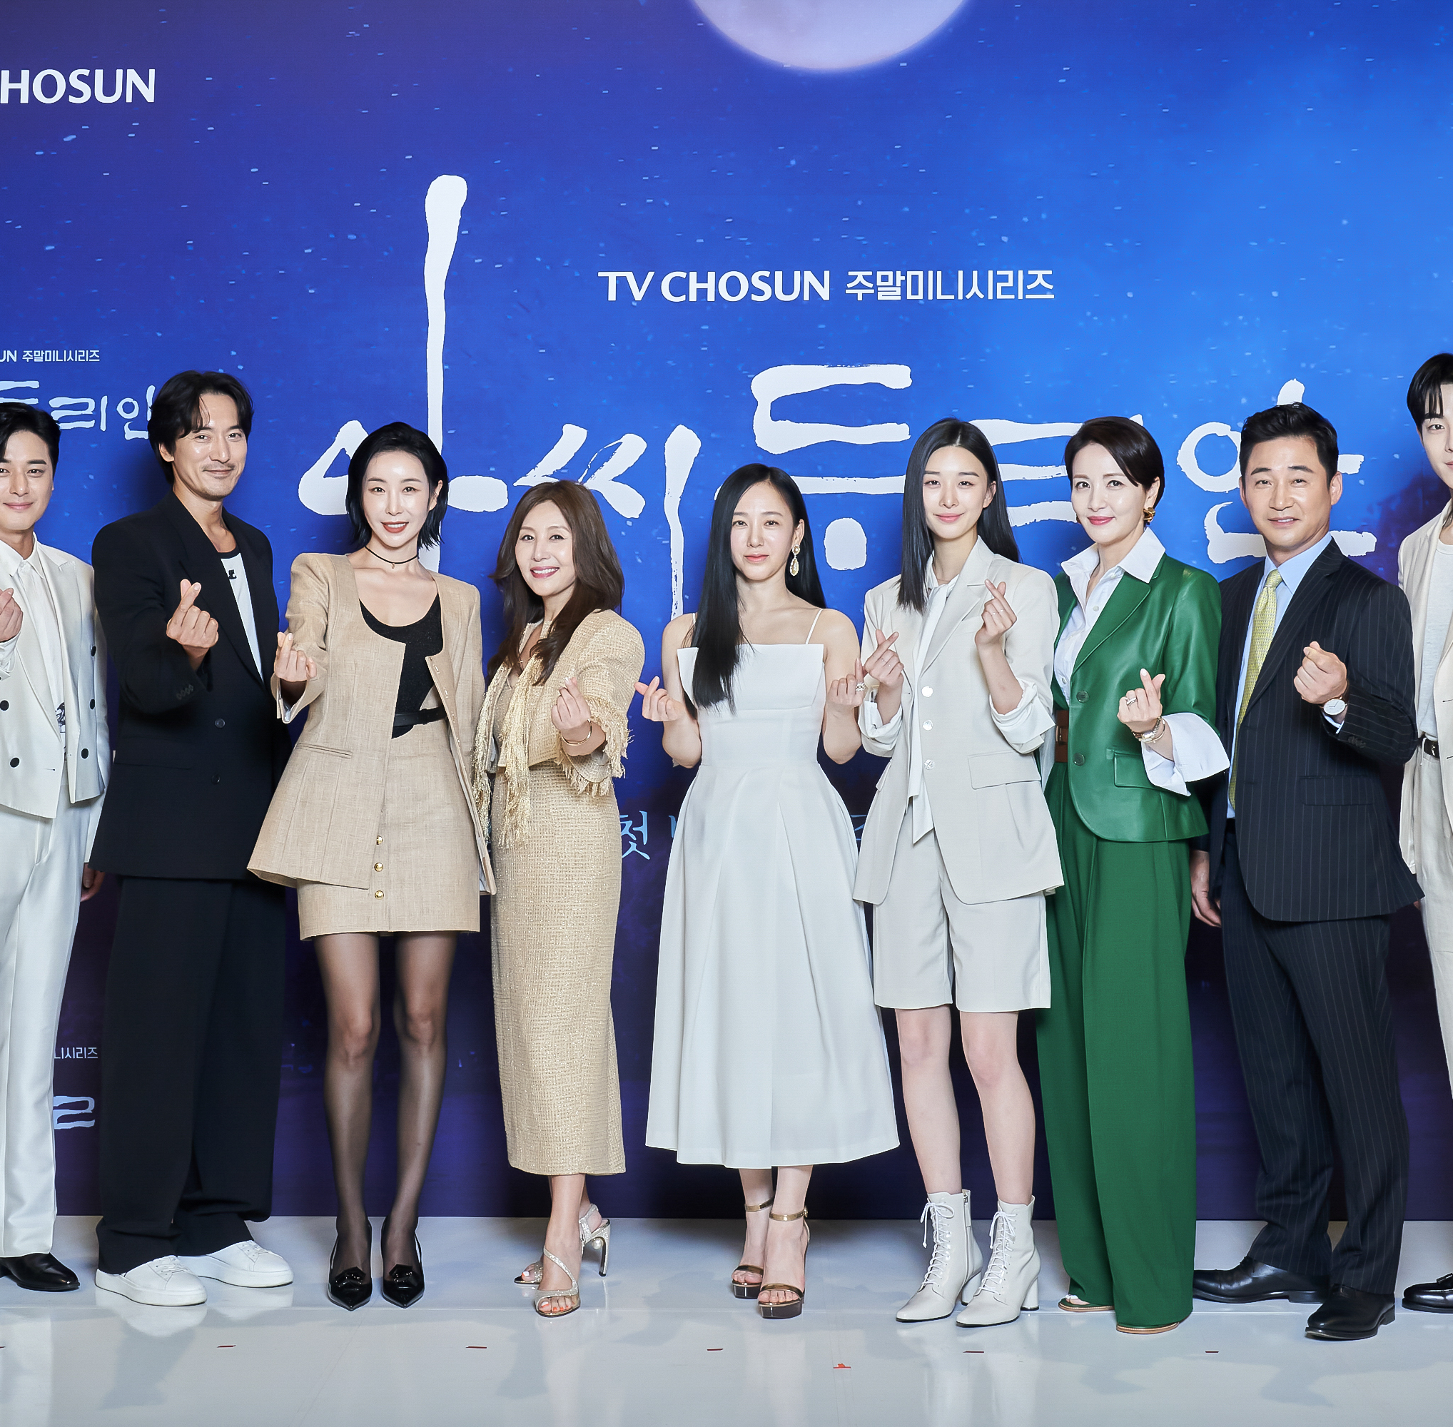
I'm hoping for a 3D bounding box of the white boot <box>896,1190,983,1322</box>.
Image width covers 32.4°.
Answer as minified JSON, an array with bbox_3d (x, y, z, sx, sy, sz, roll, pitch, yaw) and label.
[{"bbox_3d":[0.424,1.073,4.960,0.100,0.235,0.250,1,1,41],"label":"white boot"}]

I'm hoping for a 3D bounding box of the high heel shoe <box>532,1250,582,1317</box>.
[{"bbox_3d":[-0.335,1.107,4.952,0.090,0.135,0.215,0,-2,-2],"label":"high heel shoe"}]

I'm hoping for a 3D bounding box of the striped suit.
[{"bbox_3d":[1.145,0.395,4.930,0.480,1.460,0.360,1,1,38],"label":"striped suit"}]

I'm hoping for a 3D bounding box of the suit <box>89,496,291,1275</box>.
[{"bbox_3d":[-1.097,0.358,5.128,0.470,1.560,0.350,1,-2,-32],"label":"suit"}]

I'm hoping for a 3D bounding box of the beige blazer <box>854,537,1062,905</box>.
[{"bbox_3d":[0.444,0.015,4.899,0.430,0.710,0.310,-1,-2,18],"label":"beige blazer"}]

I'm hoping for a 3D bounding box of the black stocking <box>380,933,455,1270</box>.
[{"bbox_3d":[-0.628,0.790,5.110,0.150,0.700,0.170,0,1,-5],"label":"black stocking"}]

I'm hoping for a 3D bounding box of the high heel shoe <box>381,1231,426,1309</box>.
[{"bbox_3d":[-0.651,1.119,5.053,0.088,0.120,0.235,0,-2,-8],"label":"high heel shoe"}]

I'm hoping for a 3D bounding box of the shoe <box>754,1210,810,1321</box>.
[{"bbox_3d":[0.120,1.086,4.948,0.092,0.175,0.220,0,-2,7],"label":"shoe"}]

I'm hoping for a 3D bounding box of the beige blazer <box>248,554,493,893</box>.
[{"bbox_3d":[-0.723,0.019,5.080,0.490,0.690,0.320,0,1,-3],"label":"beige blazer"}]

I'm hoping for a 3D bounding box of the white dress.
[{"bbox_3d":[0.093,0.370,5.007,0.500,1.040,0.400,0,-2,0],"label":"white dress"}]

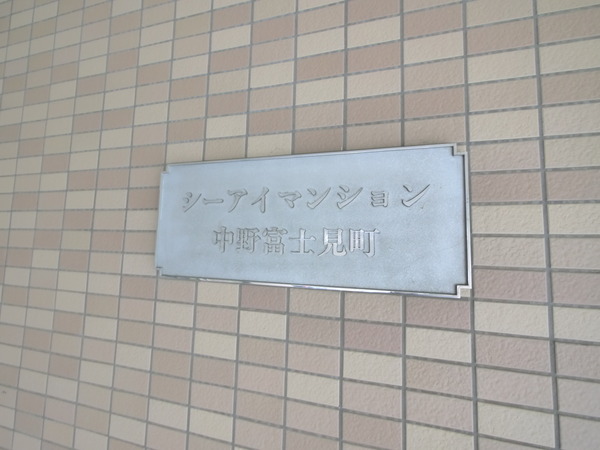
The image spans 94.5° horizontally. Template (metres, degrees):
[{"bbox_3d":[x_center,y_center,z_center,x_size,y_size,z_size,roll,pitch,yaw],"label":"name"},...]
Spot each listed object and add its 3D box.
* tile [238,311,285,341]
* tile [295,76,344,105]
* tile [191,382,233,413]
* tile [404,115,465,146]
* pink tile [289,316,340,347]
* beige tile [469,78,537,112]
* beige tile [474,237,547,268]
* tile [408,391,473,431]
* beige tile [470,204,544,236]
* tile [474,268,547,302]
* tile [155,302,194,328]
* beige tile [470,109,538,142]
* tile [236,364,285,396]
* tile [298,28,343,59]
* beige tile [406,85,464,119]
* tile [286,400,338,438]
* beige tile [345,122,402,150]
[{"bbox_3d":[-0.070,0.188,0.529,0.095,0.045,0.010,0,-5,16],"label":"tile"},{"bbox_3d":[0.040,-0.257,0.540,0.095,0.045,0.009,0,-5,16],"label":"tile"},{"bbox_3d":[-0.170,0.339,0.545,0.095,0.045,0.009,0,-5,17],"label":"tile"},{"bbox_3d":[0.229,-0.158,0.473,0.095,0.045,0.009,0,-5,17],"label":"tile"},{"bbox_3d":[0.027,0.190,0.501,0.095,0.045,0.009,0,-5,17],"label":"pink tile"},{"bbox_3d":[0.326,-0.208,0.448,0.095,0.045,0.009,0,-5,17],"label":"beige tile"},{"bbox_3d":[0.319,0.041,0.427,0.095,0.045,0.009,0,-5,17],"label":"beige tile"},{"bbox_3d":[0.216,0.288,0.436,0.095,0.045,0.010,0,-5,16],"label":"tile"},{"bbox_3d":[0.320,-0.008,0.429,0.095,0.045,0.010,0,-5,17],"label":"beige tile"},{"bbox_3d":[0.318,0.091,0.423,0.095,0.045,0.009,0,-5,17],"label":"tile"},{"bbox_3d":[-0.263,0.188,0.586,0.095,0.045,0.010,0,-5,16],"label":"tile"},{"bbox_3d":[0.324,-0.159,0.444,0.095,0.045,0.009,0,-5,17],"label":"beige tile"},{"bbox_3d":[-0.072,0.289,0.521,0.095,0.045,0.009,0,-5,17],"label":"tile"},{"bbox_3d":[0.041,-0.358,0.547,0.095,0.045,0.009,0,-5,17],"label":"tile"},{"bbox_3d":[0.230,-0.207,0.477,0.095,0.045,0.009,0,-5,17],"label":"beige tile"},{"bbox_3d":[0.023,0.336,0.486,0.095,0.045,0.010,0,-5,17],"label":"tile"},{"bbox_3d":[0.133,-0.158,0.503,0.095,0.045,0.009,0,-5,16],"label":"beige tile"}]

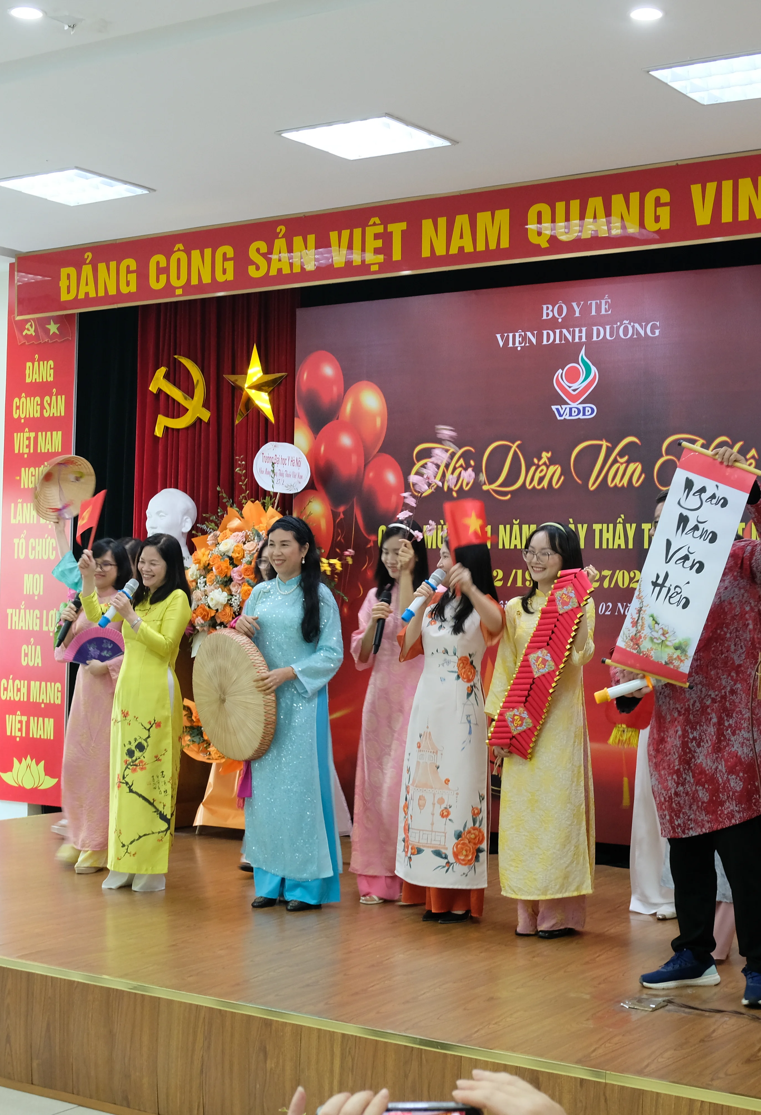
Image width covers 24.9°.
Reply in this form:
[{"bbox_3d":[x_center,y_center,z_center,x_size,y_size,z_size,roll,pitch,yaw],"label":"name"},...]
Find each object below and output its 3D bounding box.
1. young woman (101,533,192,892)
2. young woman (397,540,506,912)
[{"bbox_3d":[-1.051,0.666,7.487,0.450,1.549,0.400,0,-2,43],"label":"young woman"},{"bbox_3d":[0.276,0.672,6.862,0.480,1.530,0.400,0,-2,36],"label":"young woman"}]

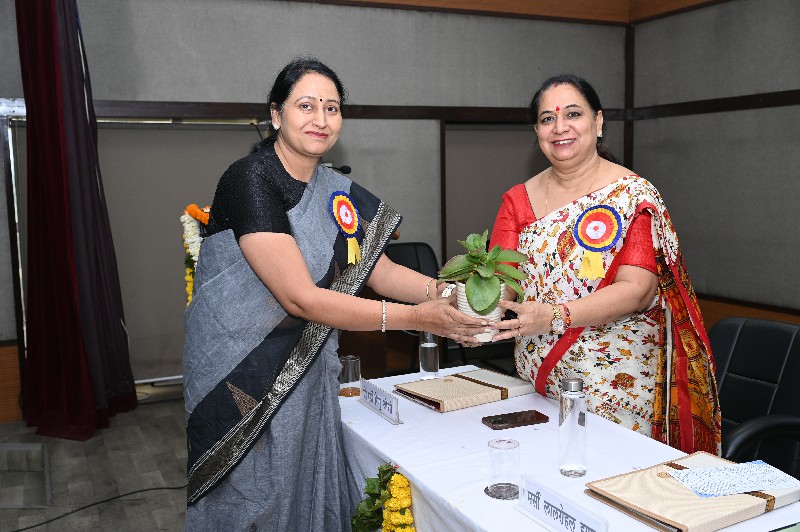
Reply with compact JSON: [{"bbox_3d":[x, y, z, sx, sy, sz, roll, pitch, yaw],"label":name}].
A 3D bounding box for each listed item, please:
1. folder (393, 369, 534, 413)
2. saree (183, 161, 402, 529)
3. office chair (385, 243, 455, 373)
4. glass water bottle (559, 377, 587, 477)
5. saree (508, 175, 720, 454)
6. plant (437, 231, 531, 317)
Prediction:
[{"bbox_3d":[0.173,0.334,2.036,0.295,0.032,0.205,-5,8,-29],"label":"folder"},{"bbox_3d":[-0.252,0.446,1.739,0.430,1.340,0.390,5,9,40],"label":"saree"},{"bbox_3d":[0.068,0.360,4.077,0.620,0.970,0.620,-4,8,-24],"label":"office chair"},{"bbox_3d":[0.344,0.317,1.499,0.056,0.191,0.056,-1,7,0],"label":"glass water bottle"},{"bbox_3d":[0.577,0.403,2.058,0.490,1.310,0.360,3,8,28],"label":"saree"},{"bbox_3d":[0.188,0.044,1.720,0.205,0.250,0.205,-1,7,0],"label":"plant"}]

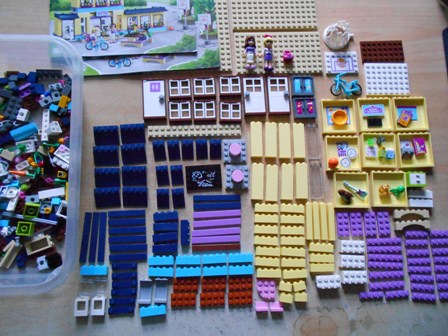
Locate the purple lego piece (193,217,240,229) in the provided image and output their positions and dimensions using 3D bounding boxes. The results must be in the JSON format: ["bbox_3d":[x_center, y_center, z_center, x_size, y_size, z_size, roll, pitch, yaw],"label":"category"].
[{"bbox_3d":[-0.009,0.073,0.454,0.064,0.003,0.008,-3,81,-3],"label":"purple lego piece"}]

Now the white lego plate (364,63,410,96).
[{"bbox_3d":[0.240,-0.130,0.496,0.064,0.005,0.048,-1,81,-3],"label":"white lego plate"}]

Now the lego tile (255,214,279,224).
[{"bbox_3d":[0.056,0.068,0.453,0.032,0.008,0.011,1,81,-3],"label":"lego tile"}]

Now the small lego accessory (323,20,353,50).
[{"bbox_3d":[0.168,-0.194,0.495,0.042,0.014,0.040,0,82,-2],"label":"small lego accessory"}]

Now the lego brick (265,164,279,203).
[{"bbox_3d":[0.066,0.021,0.462,0.016,0.008,0.050,3,81,-2],"label":"lego brick"}]

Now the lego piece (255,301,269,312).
[{"bbox_3d":[0.048,0.178,0.434,0.016,0.008,0.010,1,81,-3],"label":"lego piece"}]

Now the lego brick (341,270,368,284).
[{"bbox_3d":[0.173,0.145,0.447,0.032,0.011,0.016,0,82,-2],"label":"lego brick"}]

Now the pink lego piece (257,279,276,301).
[{"bbox_3d":[0.055,0.160,0.443,0.024,0.005,0.024,0,81,-3],"label":"pink lego piece"}]

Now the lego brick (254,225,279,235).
[{"bbox_3d":[0.056,0.081,0.449,0.032,0.008,0.011,2,81,-3],"label":"lego brick"}]

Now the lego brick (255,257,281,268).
[{"bbox_3d":[0.057,0.123,0.444,0.032,0.008,0.011,4,81,-2],"label":"lego brick"}]

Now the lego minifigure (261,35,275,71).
[{"bbox_3d":[0.063,-0.165,0.481,0.022,0.015,0.051,-1,81,-4],"label":"lego minifigure"}]

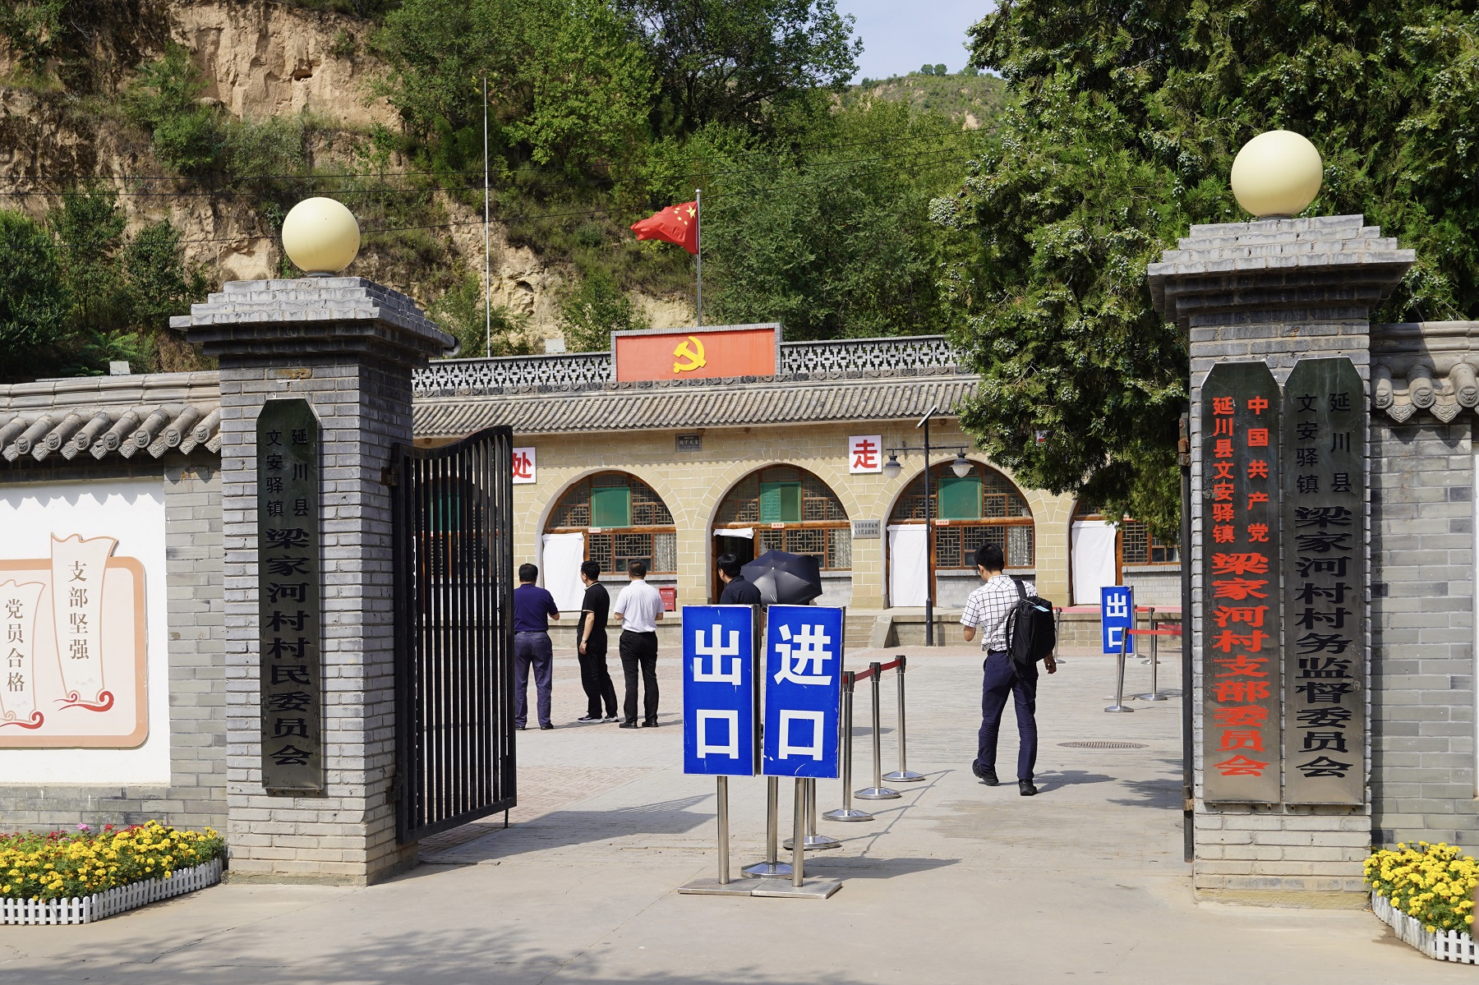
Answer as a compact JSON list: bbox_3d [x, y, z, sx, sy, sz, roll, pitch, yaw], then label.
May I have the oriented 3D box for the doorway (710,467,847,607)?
[{"bbox_3d":[0.941,0.992,39.000,3.200,3.200,0.400,-1,-2,13],"label":"doorway"}]

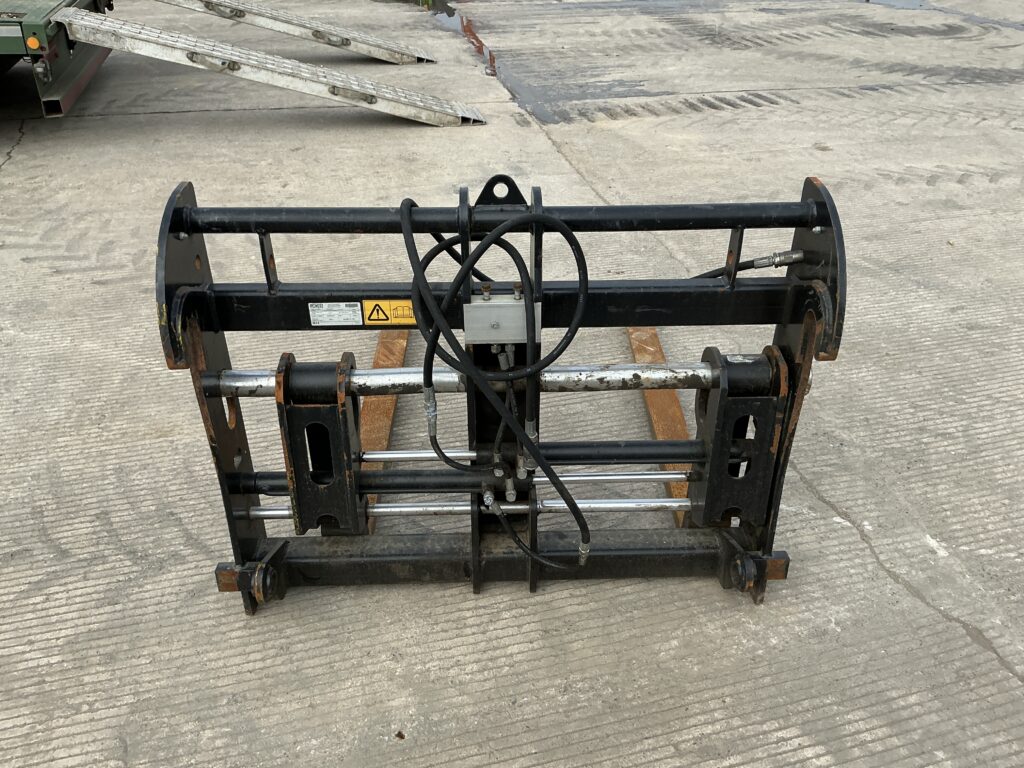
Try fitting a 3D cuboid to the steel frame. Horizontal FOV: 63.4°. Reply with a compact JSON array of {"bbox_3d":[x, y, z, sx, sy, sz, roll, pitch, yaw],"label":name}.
[{"bbox_3d":[-0.029,-0.256,2.211,1.360,1.030,1.380,-1,34,-1],"label":"steel frame"}]

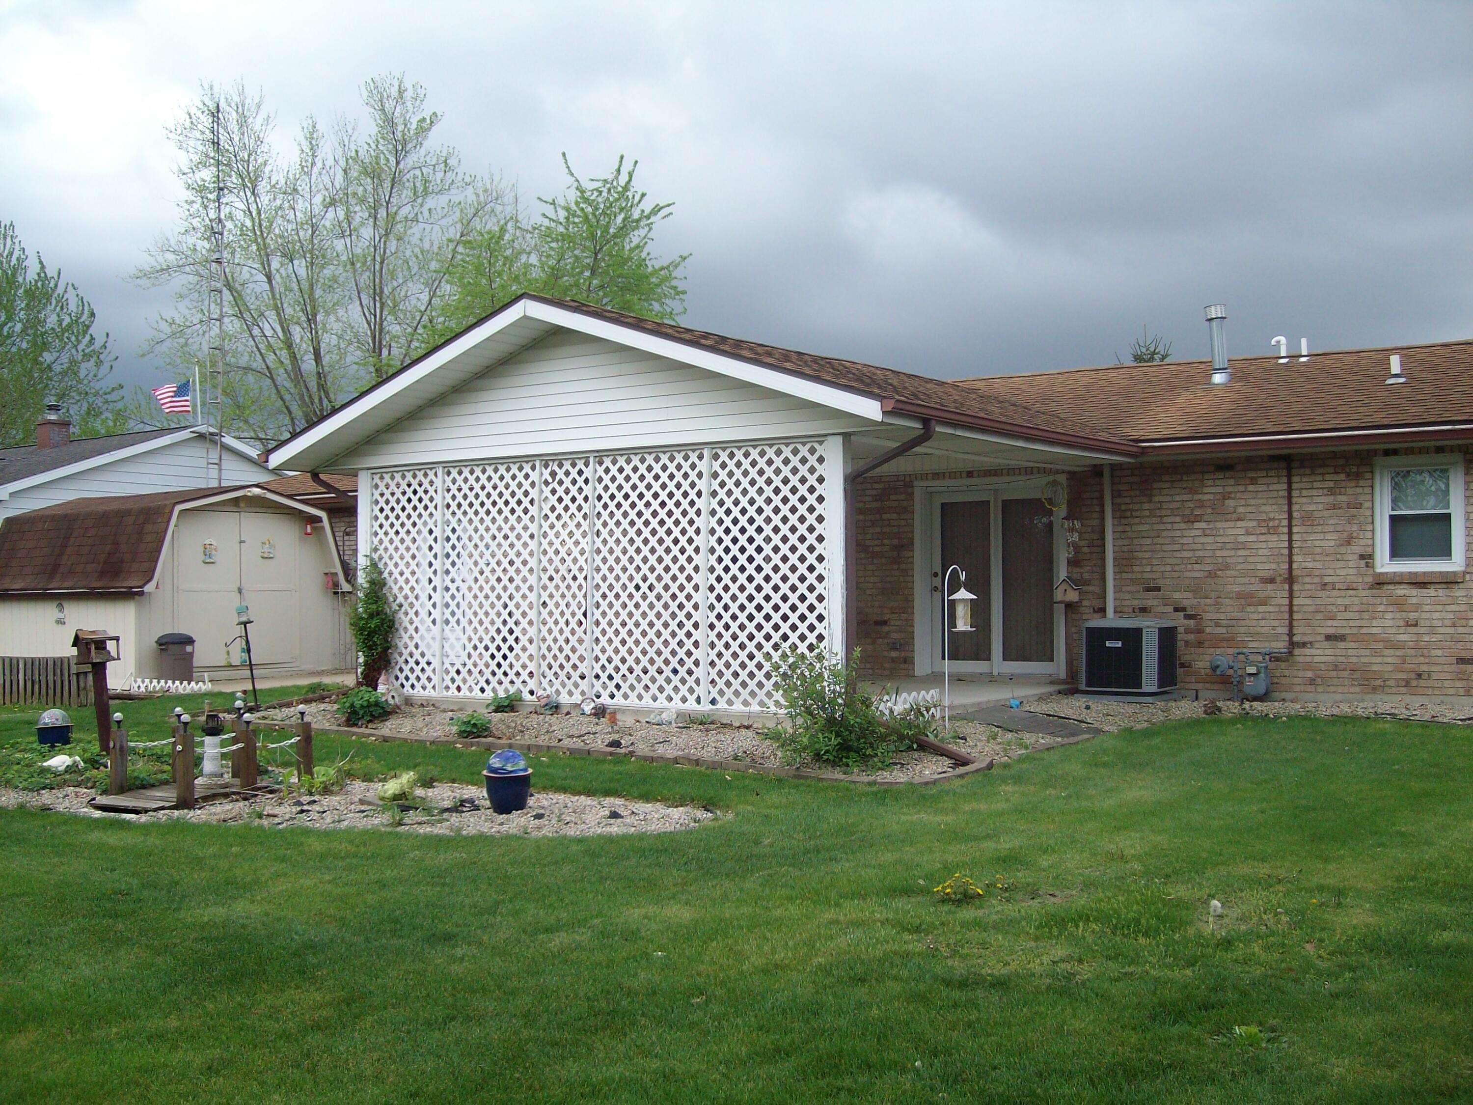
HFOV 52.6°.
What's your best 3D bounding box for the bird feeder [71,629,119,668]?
[{"bbox_3d":[-4.863,0.725,11.300,0.320,0.285,0.230,-3,-1,-32],"label":"bird feeder"}]

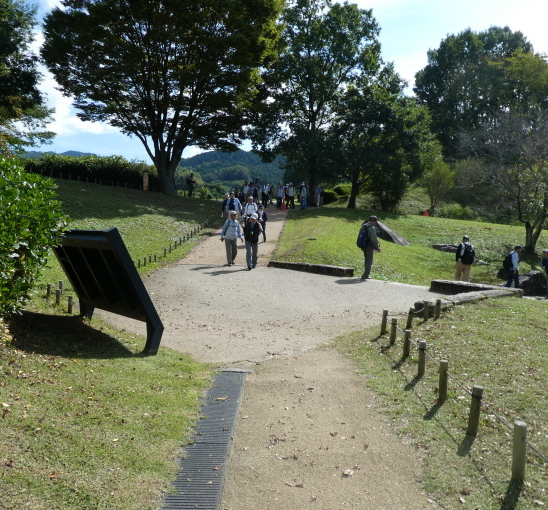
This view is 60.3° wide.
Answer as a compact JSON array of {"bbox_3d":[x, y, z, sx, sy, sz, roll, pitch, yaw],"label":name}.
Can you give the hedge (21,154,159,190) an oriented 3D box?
[{"bbox_3d":[-12.717,-5.652,32.500,10.500,1.900,1.800,-2,6,-32],"label":"hedge"}]

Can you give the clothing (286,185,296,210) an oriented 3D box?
[{"bbox_3d":[1.102,-3.683,30.200,0.600,1.420,0.380,1,5,0],"label":"clothing"}]

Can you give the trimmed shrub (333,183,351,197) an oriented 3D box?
[{"bbox_3d":[5.739,-5.445,39.500,1.650,1.250,1.500,1,6,6],"label":"trimmed shrub"}]

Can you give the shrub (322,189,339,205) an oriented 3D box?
[{"bbox_3d":[4.074,-4.197,34.000,1.200,1.100,1.200,1,5,0],"label":"shrub"}]

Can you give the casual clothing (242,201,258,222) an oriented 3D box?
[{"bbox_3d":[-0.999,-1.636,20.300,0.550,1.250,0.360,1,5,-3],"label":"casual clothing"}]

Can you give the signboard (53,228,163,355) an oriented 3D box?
[{"bbox_3d":[-2.564,0.458,7.019,2.050,1.760,0.820,6,7,43],"label":"signboard"}]

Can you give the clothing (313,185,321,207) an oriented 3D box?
[{"bbox_3d":[2.950,-4.087,32.500,0.540,1.550,0.380,1,6,6],"label":"clothing"}]

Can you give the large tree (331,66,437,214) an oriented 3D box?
[{"bbox_3d":[7.148,-7.536,30.500,7.000,9.000,6.600,1,5,0],"label":"large tree"}]

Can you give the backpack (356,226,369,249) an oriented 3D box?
[{"bbox_3d":[2.295,-0.453,12.200,0.250,0.530,0.320,-2,6,-20],"label":"backpack"}]

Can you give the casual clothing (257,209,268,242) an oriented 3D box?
[{"bbox_3d":[-0.471,-1.248,19.300,0.480,1.350,0.360,1,6,9],"label":"casual clothing"}]

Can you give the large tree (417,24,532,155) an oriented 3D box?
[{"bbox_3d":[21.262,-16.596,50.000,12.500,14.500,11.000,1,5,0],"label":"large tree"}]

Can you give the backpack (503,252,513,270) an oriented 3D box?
[{"bbox_3d":[8.320,0.232,16.800,0.240,0.500,0.320,-1,5,-25],"label":"backpack"}]

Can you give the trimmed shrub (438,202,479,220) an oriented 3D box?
[{"bbox_3d":[13.696,-3.192,35.000,2.900,1.400,2.000,1,6,11],"label":"trimmed shrub"}]

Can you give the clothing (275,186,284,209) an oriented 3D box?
[{"bbox_3d":[0.348,-3.603,29.800,0.560,1.400,0.380,1,5,-6],"label":"clothing"}]

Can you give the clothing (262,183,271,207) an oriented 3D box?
[{"bbox_3d":[-0.498,-3.983,31.300,0.530,1.580,0.380,0,5,0],"label":"clothing"}]

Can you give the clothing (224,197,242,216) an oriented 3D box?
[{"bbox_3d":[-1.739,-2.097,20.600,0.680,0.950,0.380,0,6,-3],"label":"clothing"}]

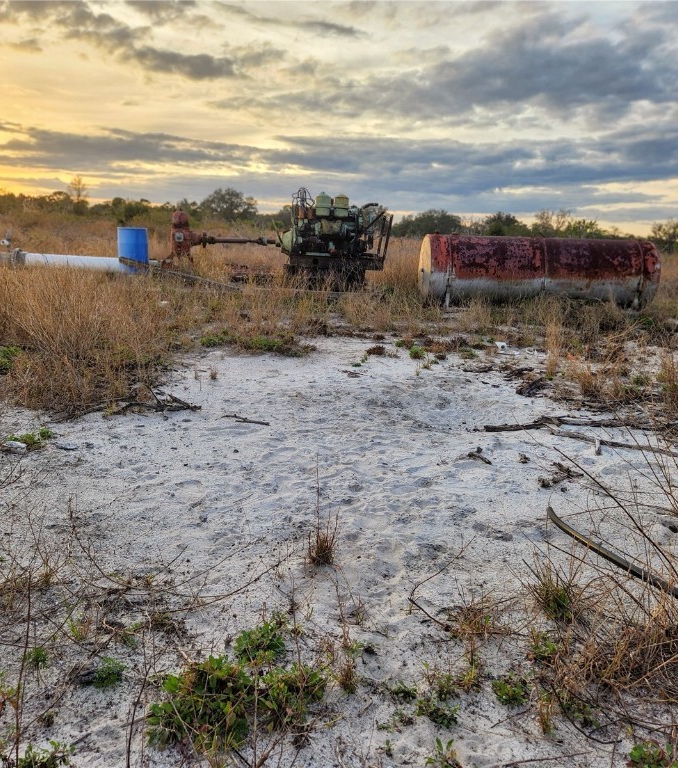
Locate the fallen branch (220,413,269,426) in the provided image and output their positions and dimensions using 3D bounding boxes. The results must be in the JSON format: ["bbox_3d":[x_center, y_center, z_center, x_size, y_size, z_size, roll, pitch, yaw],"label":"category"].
[{"bbox_3d":[-0.681,0.267,4.941,0.399,0.040,0.075,8,13,21],"label":"fallen branch"}]

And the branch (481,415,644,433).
[{"bbox_3d":[1.677,0.310,5.140,1.274,0.090,0.170,0,13,-11],"label":"branch"}]

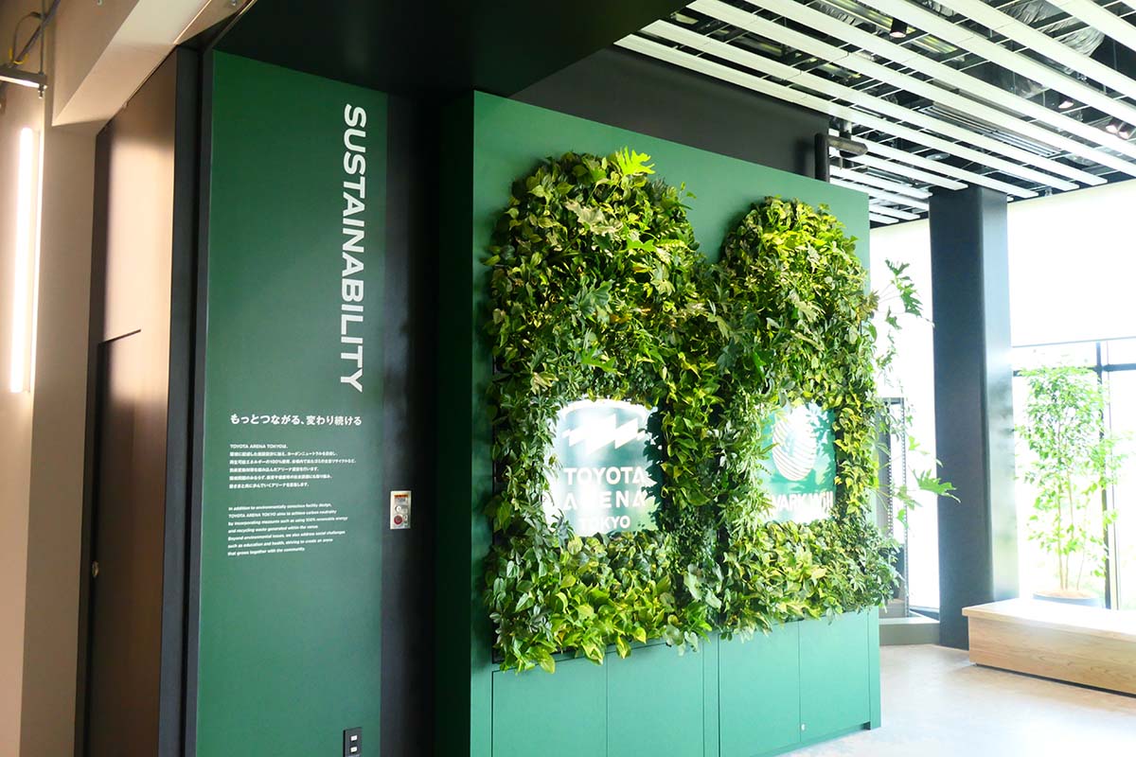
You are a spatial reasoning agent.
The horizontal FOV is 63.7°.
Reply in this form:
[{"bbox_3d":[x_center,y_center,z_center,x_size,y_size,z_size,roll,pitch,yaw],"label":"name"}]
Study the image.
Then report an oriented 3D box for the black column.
[{"bbox_3d":[3.186,0.281,7.200,0.376,3.600,0.444,3,-5,-37],"label":"black column"}]

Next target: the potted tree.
[{"bbox_3d":[3.818,0.996,7.031,0.740,2.150,0.740,3,-5,-37],"label":"potted tree"}]

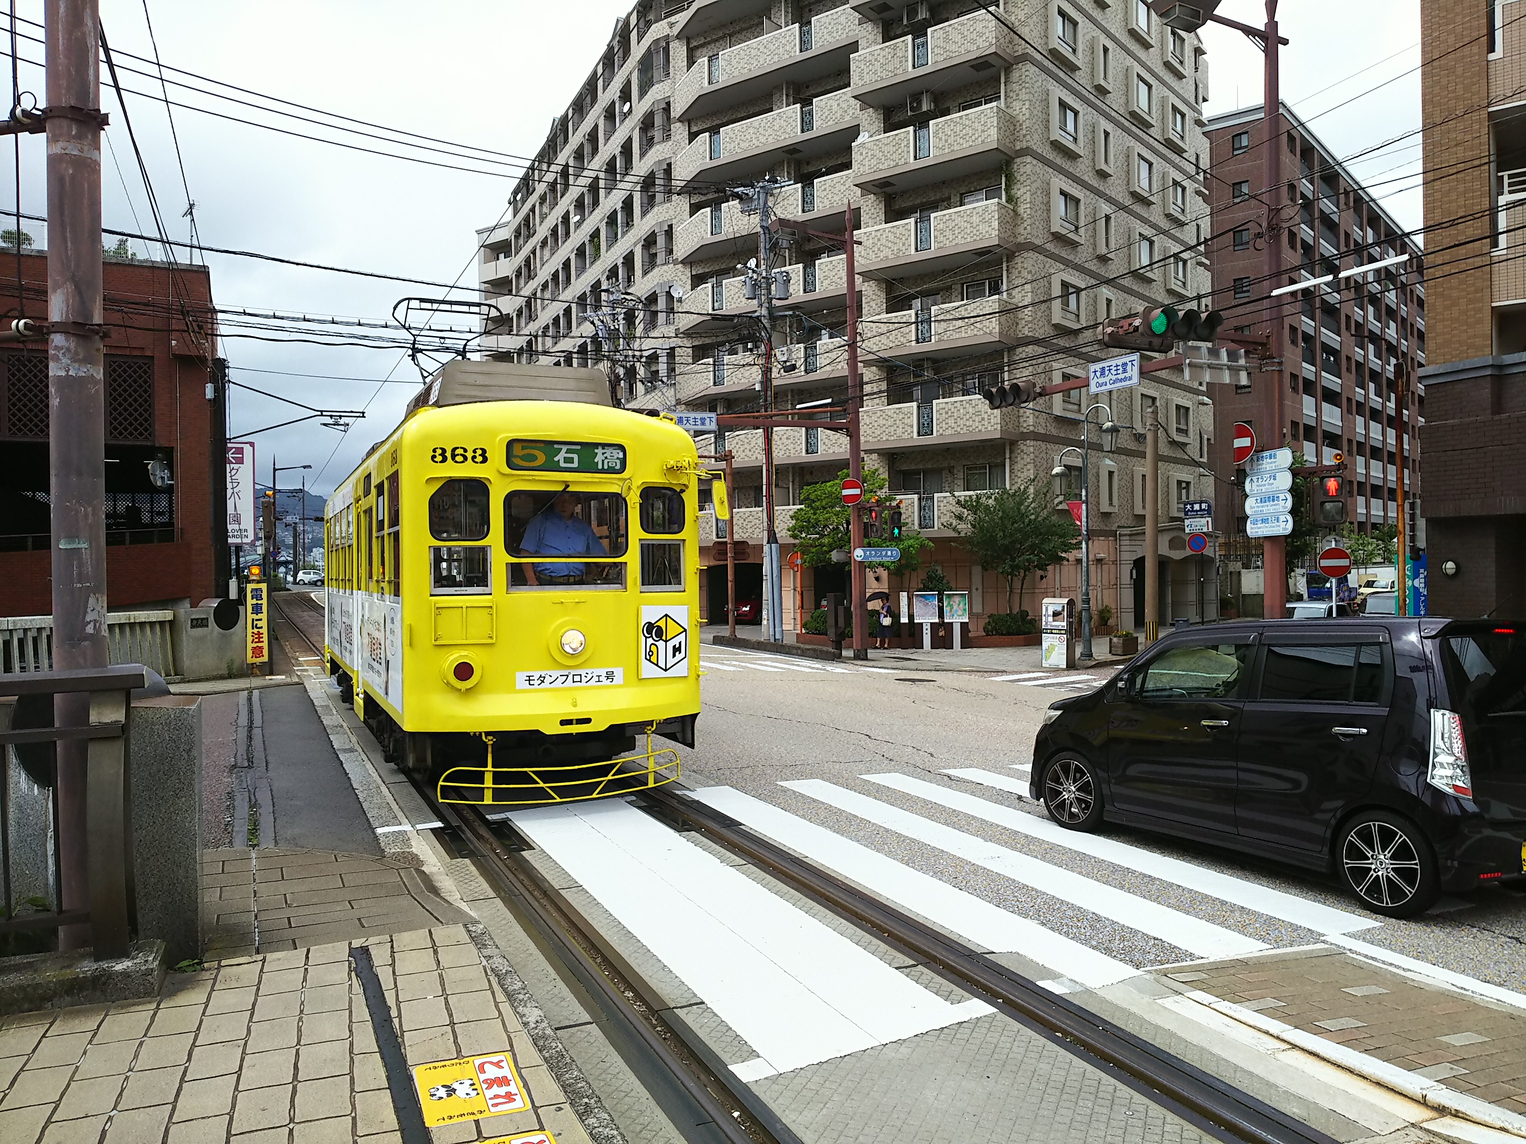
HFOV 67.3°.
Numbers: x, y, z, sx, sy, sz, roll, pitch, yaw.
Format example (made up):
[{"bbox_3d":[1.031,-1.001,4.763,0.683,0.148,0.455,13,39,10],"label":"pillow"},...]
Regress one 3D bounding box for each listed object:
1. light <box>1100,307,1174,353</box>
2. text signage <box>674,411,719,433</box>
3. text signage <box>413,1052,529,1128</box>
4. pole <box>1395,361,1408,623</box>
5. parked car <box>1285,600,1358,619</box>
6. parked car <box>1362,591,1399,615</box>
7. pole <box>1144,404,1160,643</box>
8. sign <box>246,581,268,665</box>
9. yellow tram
[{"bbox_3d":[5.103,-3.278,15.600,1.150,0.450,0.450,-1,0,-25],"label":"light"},{"bbox_3d":[-1.659,-3.512,26.800,1.200,0.420,0.100,-1,0,-10],"label":"text signage"},{"bbox_3d":[-0.941,1.661,3.688,0.315,0.010,0.440,-1,0,-22],"label":"text signage"},{"bbox_3d":[12.818,-1.141,23.000,0.170,6.211,0.170,-1,0,18],"label":"pole"},{"bbox_3d":[13.344,1.473,27.500,1.620,1.480,3.900,0,1,38],"label":"parked car"},{"bbox_3d":[18.141,1.339,33.000,1.650,1.520,3.800,0,1,38],"label":"parked car"},{"bbox_3d":[10.003,-1.128,29.500,0.330,6.336,0.330,-1,0,18],"label":"pole"},{"bbox_3d":[-8.516,0.873,19.300,0.360,1.360,0.140,-1,0,-30],"label":"sign"},{"bbox_3d":[-3.663,-0.020,13.365,2.350,3.600,11.300,-1,0,-24],"label":"yellow tram"}]

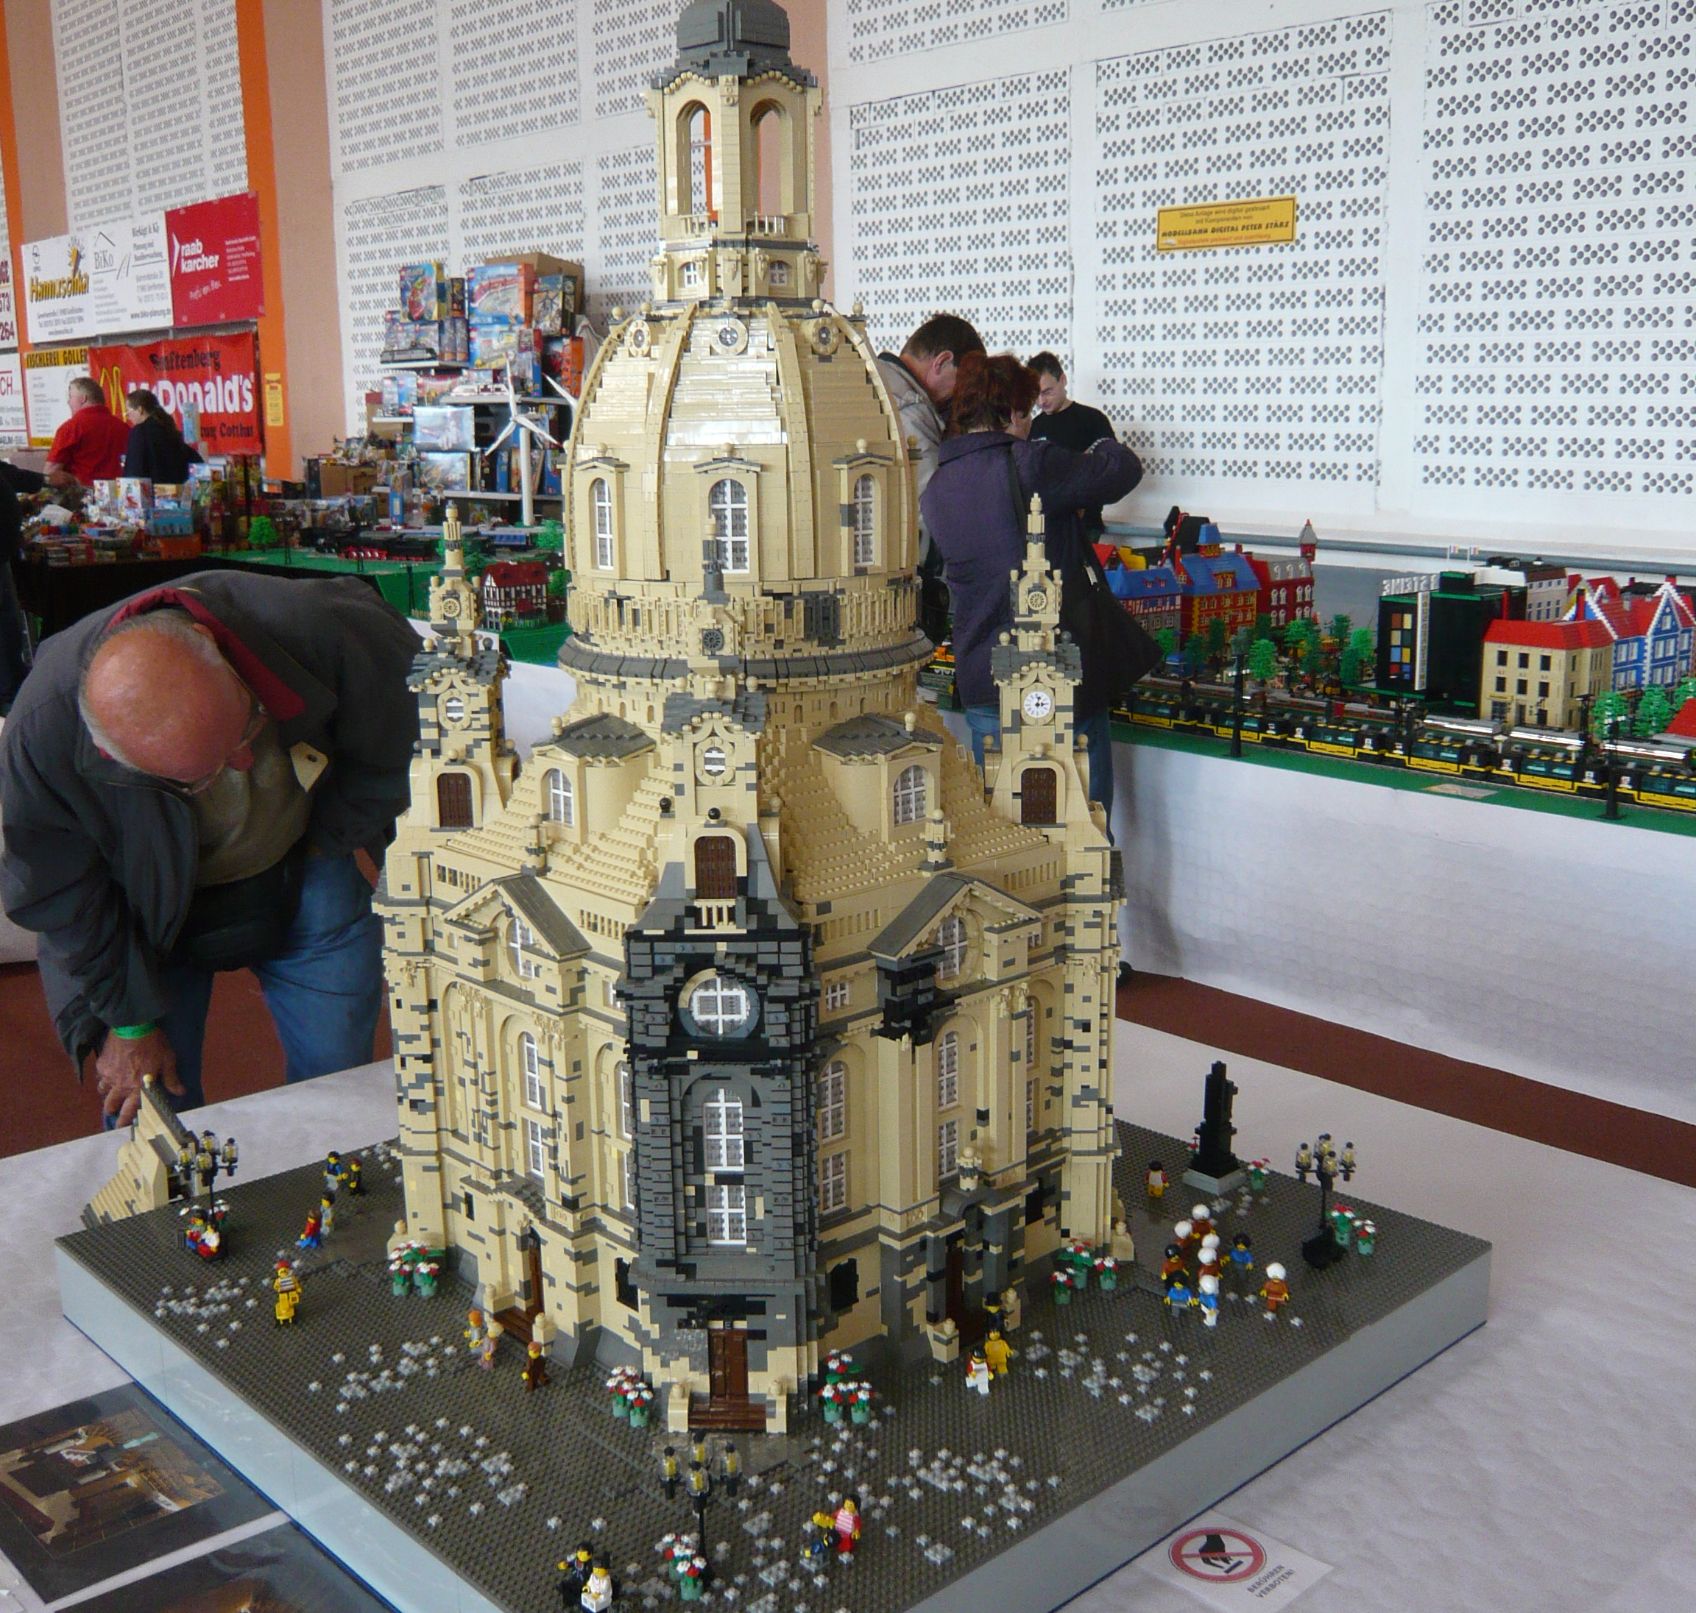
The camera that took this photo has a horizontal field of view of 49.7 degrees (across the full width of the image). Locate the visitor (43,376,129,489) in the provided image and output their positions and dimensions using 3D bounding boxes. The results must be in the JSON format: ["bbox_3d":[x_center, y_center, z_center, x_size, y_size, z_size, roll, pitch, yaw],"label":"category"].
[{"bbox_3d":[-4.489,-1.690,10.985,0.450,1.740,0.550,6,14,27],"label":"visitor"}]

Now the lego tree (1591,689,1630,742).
[{"bbox_3d":[1.834,-0.212,4.400,0.093,0.140,0.093,-11,16,-40],"label":"lego tree"}]

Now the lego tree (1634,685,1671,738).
[{"bbox_3d":[1.934,-0.221,4.400,0.090,0.140,0.090,-11,16,-40],"label":"lego tree"}]

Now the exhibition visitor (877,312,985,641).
[{"bbox_3d":[0.200,-0.436,4.987,0.550,1.760,0.520,-8,14,-29],"label":"exhibition visitor"}]

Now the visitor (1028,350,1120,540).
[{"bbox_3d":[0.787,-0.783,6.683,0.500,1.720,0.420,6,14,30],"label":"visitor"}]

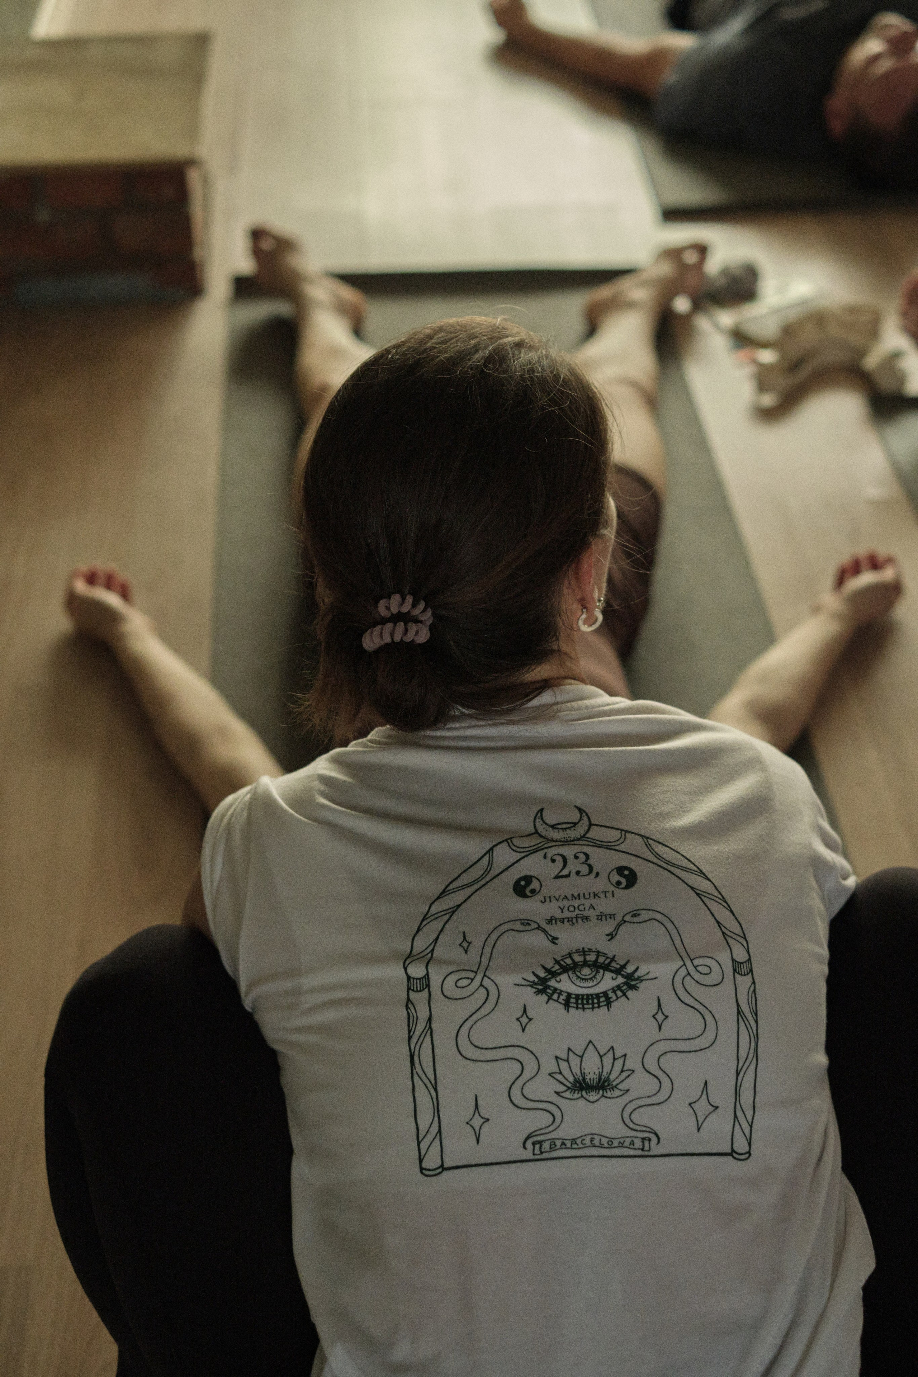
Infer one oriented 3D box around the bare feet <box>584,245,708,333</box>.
[{"bbox_3d":[0.276,-0.585,2.942,0.090,0.095,0.220,28,45,33],"label":"bare feet"}]

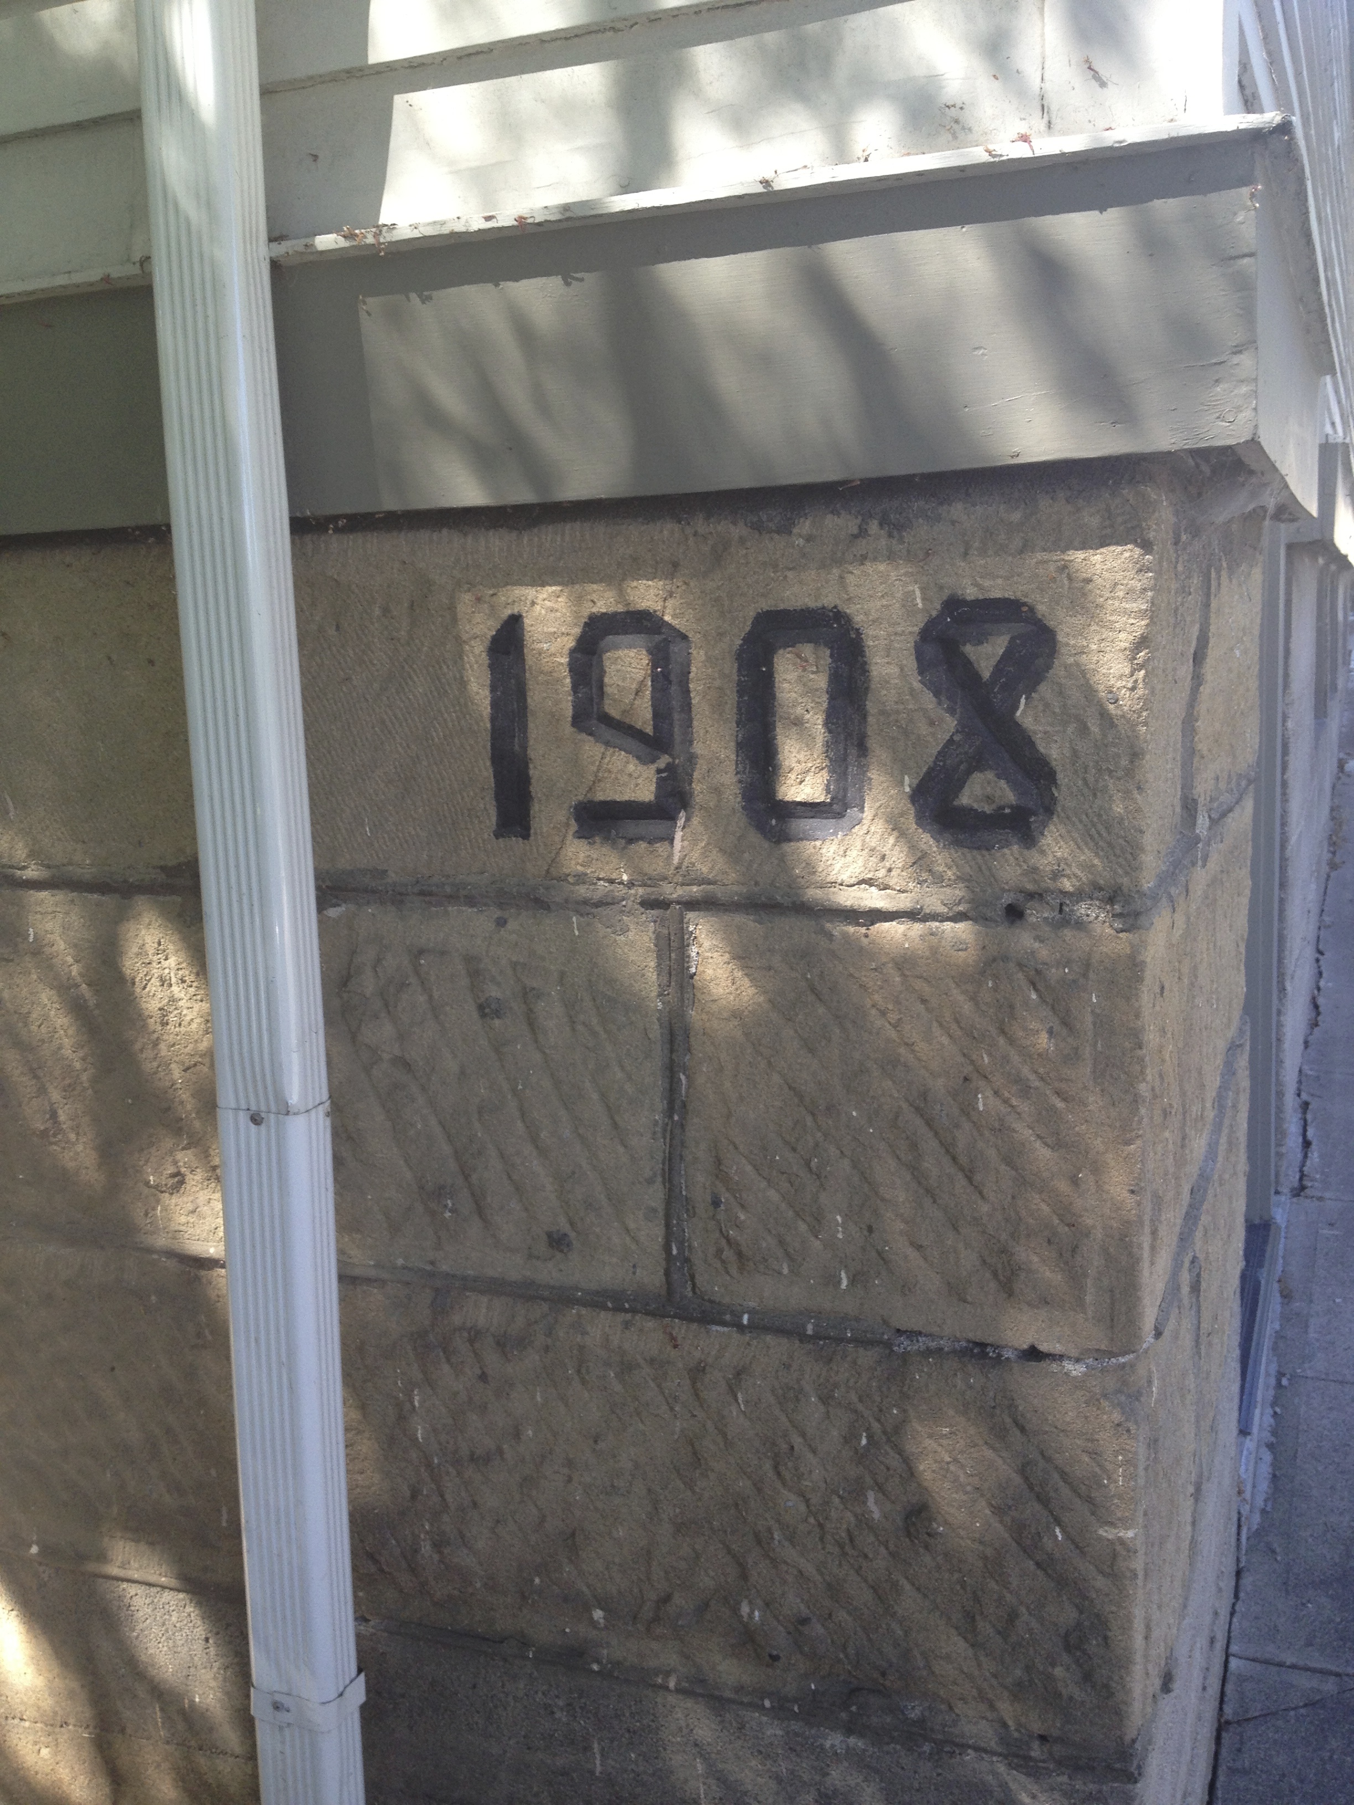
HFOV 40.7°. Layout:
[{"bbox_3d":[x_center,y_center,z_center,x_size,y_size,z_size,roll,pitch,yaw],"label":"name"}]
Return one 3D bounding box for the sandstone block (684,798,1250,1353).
[{"bbox_3d":[0.371,0.116,2.001,0.389,0.354,0.986,1,9,21],"label":"sandstone block"}]

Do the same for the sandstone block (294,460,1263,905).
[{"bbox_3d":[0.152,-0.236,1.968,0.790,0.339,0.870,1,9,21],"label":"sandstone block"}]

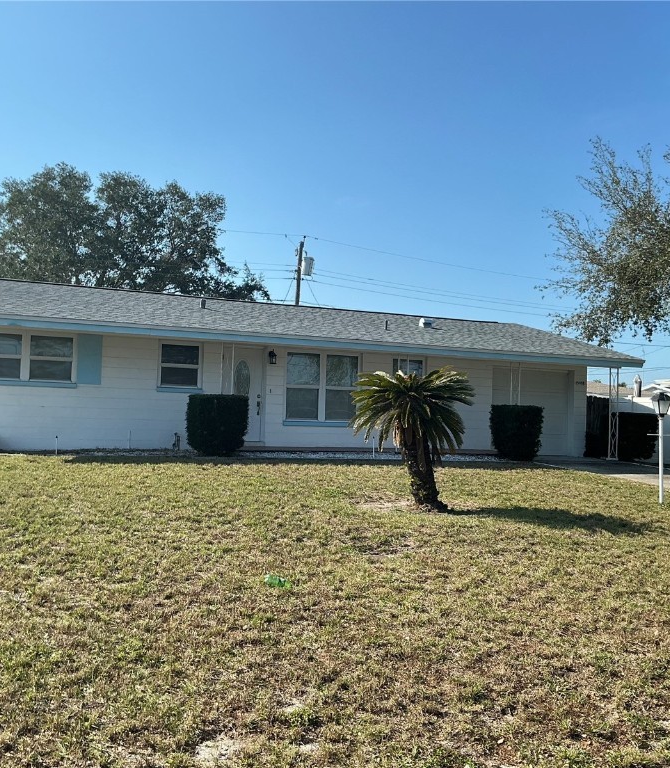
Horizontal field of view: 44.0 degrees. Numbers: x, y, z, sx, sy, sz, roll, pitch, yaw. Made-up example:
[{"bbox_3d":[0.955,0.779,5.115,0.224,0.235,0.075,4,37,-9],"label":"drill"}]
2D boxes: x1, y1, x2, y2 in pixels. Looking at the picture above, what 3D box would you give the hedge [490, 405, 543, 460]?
[{"bbox_3d":[3.936,1.064,17.964,0.920,1.210,0.850,3,-2,-23],"label":"hedge"}]

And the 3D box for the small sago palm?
[{"bbox_3d":[0.950,0.705,10.150,1.540,1.760,1.500,2,-2,0],"label":"small sago palm"}]

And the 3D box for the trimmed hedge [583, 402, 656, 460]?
[{"bbox_3d":[7.279,1.315,20.794,1.150,1.200,1.100,3,-2,-23],"label":"trimmed hedge"}]

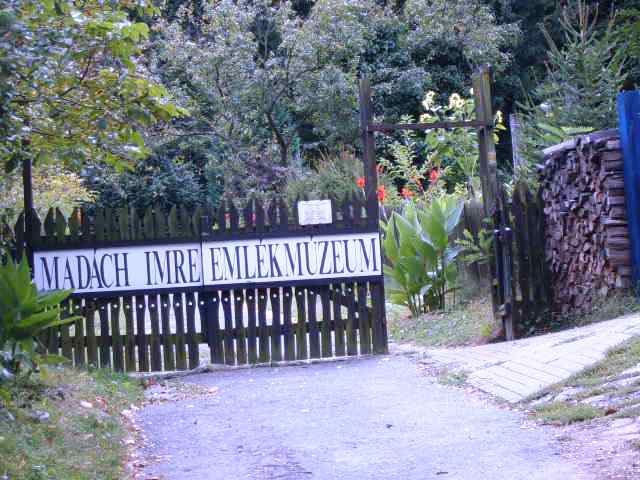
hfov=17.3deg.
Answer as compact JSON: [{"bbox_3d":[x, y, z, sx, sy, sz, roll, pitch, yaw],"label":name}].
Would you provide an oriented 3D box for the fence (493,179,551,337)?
[{"bbox_3d":[1.912,0.203,19.900,0.600,1.400,0.130,-4,1,-28],"label":"fence"}]

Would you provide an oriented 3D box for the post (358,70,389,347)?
[{"bbox_3d":[0.503,-0.219,19.650,0.115,2.550,0.110,-3,1,-6],"label":"post"}]

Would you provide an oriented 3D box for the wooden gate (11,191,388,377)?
[{"bbox_3d":[-1.132,0.400,19.400,3.420,1.500,0.120,-3,1,-6],"label":"wooden gate"}]

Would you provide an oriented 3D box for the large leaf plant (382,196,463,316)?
[{"bbox_3d":[1.060,0.171,21.800,0.800,1.200,0.750,-3,1,0],"label":"large leaf plant"}]

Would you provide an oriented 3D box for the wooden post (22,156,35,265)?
[{"bbox_3d":[-2.653,0.161,19.350,0.100,2.200,0.100,-3,1,-6],"label":"wooden post"}]

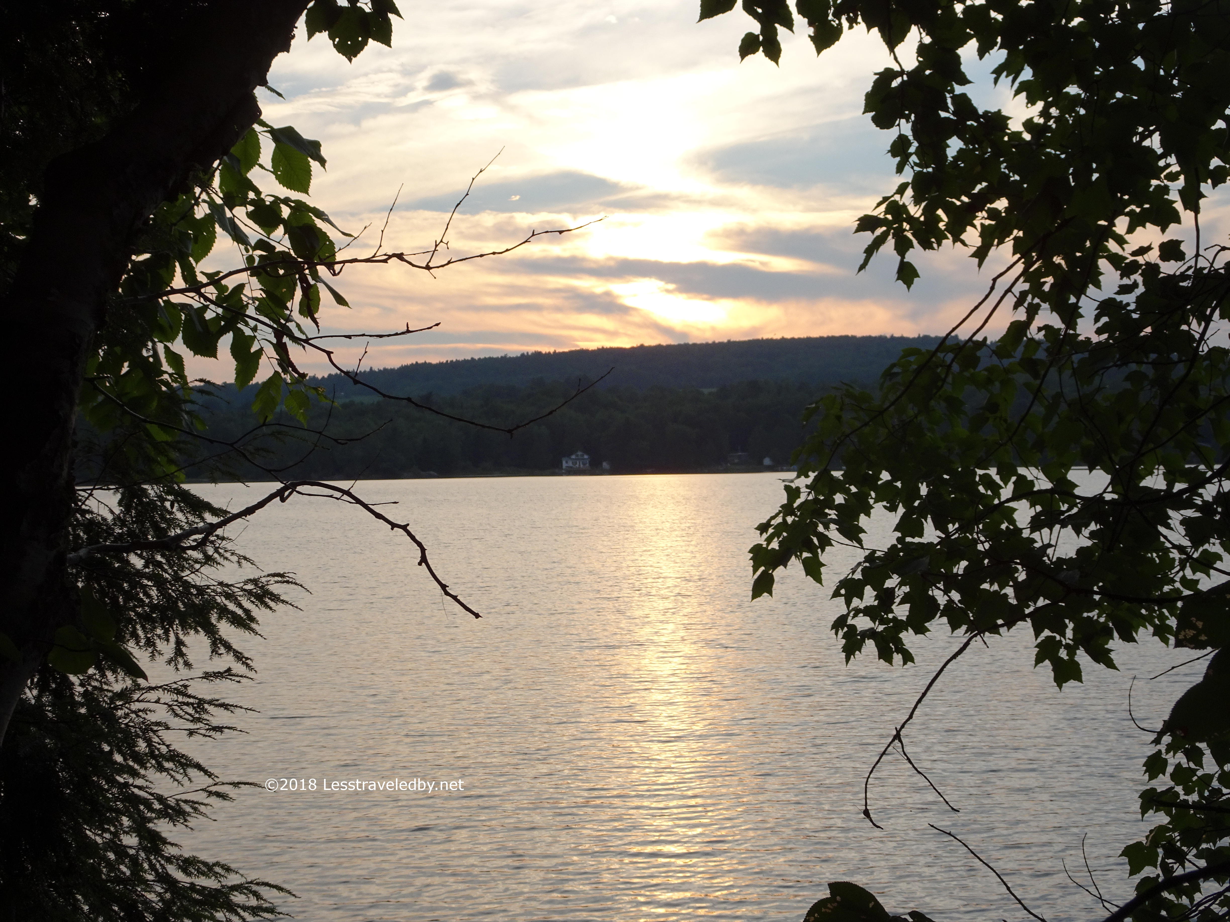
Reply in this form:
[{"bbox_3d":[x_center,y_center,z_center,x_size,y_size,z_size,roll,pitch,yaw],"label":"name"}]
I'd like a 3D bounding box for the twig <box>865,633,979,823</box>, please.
[{"bbox_3d":[0.532,0.467,3.700,0.205,0.339,0.130,0,0,0],"label":"twig"}]

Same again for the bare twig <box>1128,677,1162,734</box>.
[{"bbox_3d":[0.795,0.366,3.200,0.052,0.085,0.040,0,0,0],"label":"bare twig"}]

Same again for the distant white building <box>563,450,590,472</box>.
[{"bbox_3d":[-12.621,0.000,700.000,8.300,7.257,8.500,0,0,-9],"label":"distant white building"}]

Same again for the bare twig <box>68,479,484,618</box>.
[{"bbox_3d":[-0.479,0.124,3.000,0.584,0.193,0.200,0,0,0],"label":"bare twig"}]

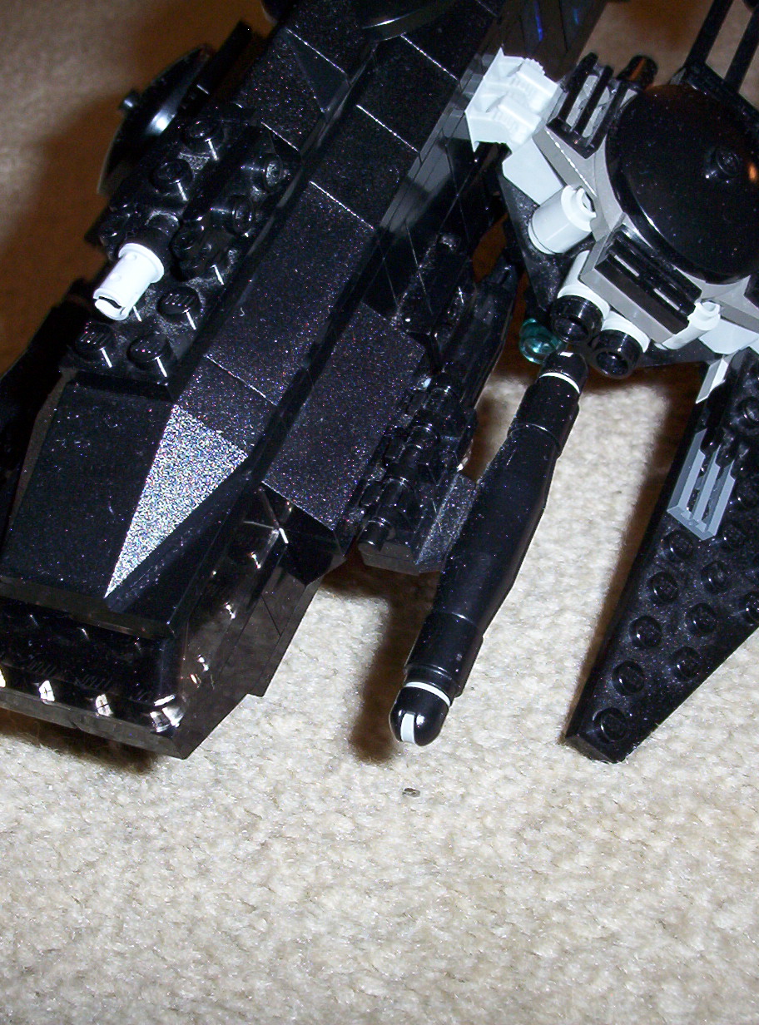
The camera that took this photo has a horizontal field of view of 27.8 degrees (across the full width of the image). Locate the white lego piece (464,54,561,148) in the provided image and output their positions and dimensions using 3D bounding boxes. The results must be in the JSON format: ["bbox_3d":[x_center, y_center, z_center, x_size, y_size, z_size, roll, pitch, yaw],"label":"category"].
[{"bbox_3d":[0.022,-0.064,0.235,0.012,0.009,0.016,12,56,23],"label":"white lego piece"}]

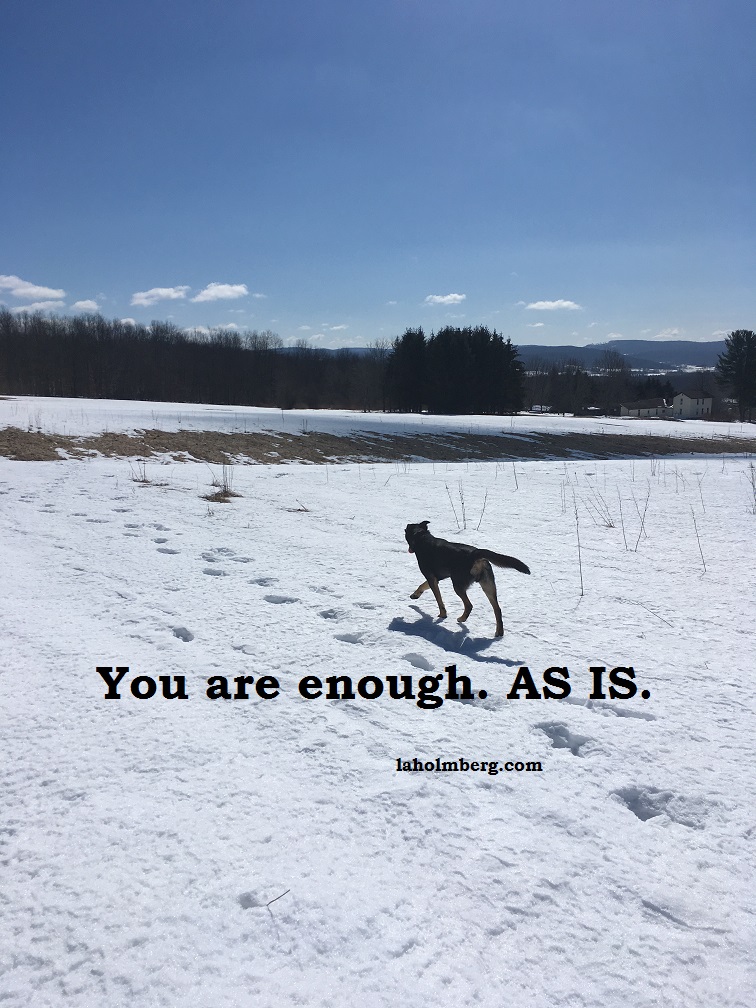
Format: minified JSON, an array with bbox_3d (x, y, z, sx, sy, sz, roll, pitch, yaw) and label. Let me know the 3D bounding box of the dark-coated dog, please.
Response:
[{"bbox_3d":[0.568,0.509,5.550,0.340,0.660,1.050,-5,10,-34],"label":"dark-coated dog"}]

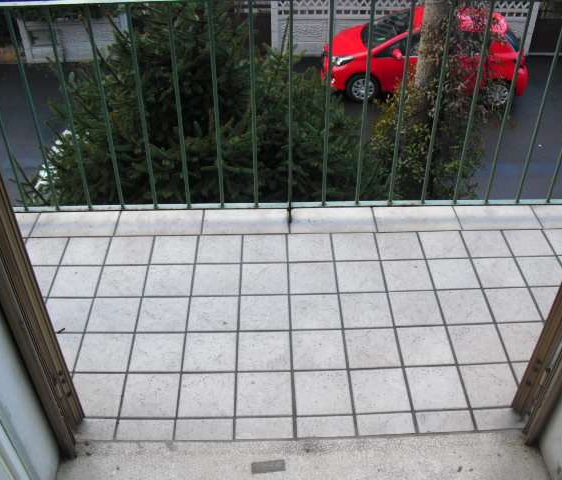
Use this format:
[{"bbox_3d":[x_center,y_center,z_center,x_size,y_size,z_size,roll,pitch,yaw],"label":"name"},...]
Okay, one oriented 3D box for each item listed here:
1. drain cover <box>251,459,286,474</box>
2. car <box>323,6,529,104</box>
[{"bbox_3d":[-0.033,0.618,1.802,0.090,0.010,0.034,-4,39,-5],"label":"drain cover"},{"bbox_3d":[2.796,-3.662,12.807,3.950,1.500,1.720,3,39,4],"label":"car"}]

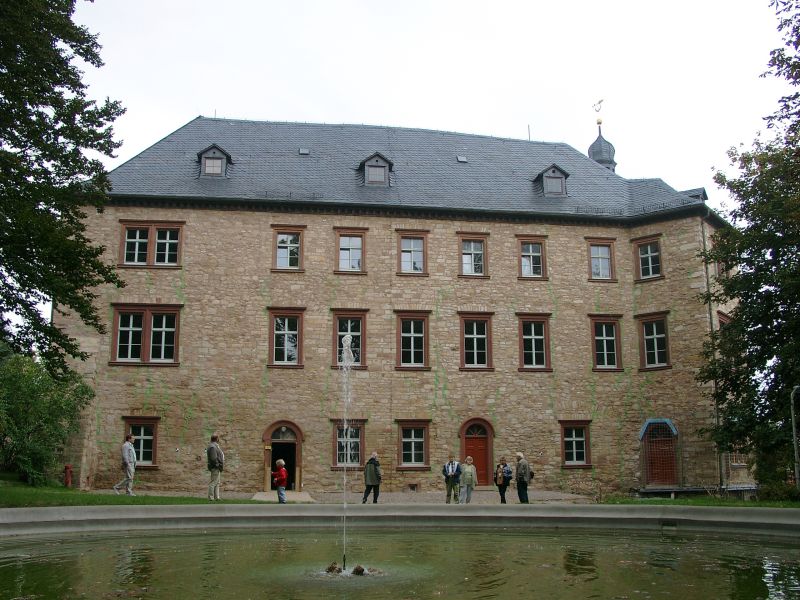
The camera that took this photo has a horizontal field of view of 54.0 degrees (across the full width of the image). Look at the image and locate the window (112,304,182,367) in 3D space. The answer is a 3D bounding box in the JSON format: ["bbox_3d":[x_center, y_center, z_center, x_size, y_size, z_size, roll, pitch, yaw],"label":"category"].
[{"bbox_3d":[-10.596,1.466,32.825,2.961,2.606,0.300,1,-10,-9],"label":"window"}]

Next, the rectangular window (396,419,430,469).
[{"bbox_3d":[0.568,5.933,32.119,1.490,2.040,0.300,2,-12,-8],"label":"rectangular window"}]

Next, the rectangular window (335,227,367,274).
[{"bbox_3d":[-2.069,-2.064,33.330,1.507,2.078,0.300,2,-12,-8],"label":"rectangular window"}]

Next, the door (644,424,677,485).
[{"bbox_3d":[11.500,6.829,34.691,1.546,2.611,0.300,-10,-14,44],"label":"door"}]

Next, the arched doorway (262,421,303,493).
[{"bbox_3d":[-4.628,6.207,31.306,1.632,2.799,0.400,2,-12,-8],"label":"arched doorway"}]

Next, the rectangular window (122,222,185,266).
[{"bbox_3d":[-10.116,-2.265,32.135,2.658,2.025,0.300,2,-12,-8],"label":"rectangular window"}]

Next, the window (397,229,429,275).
[{"bbox_3d":[0.554,-2.013,33.723,1.478,2.081,0.300,2,-12,-8],"label":"window"}]

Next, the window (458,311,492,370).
[{"bbox_3d":[3.420,1.853,34.960,1.716,2.628,0.300,1,-10,-9],"label":"window"}]

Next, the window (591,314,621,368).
[{"bbox_3d":[9.092,1.907,34.633,1.593,2.540,0.250,2,-12,-8],"label":"window"}]

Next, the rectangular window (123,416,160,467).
[{"bbox_3d":[-10.232,5.641,31.141,1.475,1.989,0.250,2,-12,-8],"label":"rectangular window"}]

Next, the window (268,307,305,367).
[{"bbox_3d":[-4.864,1.618,33.699,1.710,2.619,0.300,1,-10,-9],"label":"window"}]

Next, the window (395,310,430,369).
[{"bbox_3d":[0.552,1.710,32.970,1.593,2.551,0.300,2,-12,-8],"label":"window"}]

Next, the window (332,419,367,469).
[{"bbox_3d":[-2.050,5.856,31.732,1.515,2.035,0.300,2,-12,-8],"label":"window"}]

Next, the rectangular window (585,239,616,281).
[{"bbox_3d":[9.409,-1.854,36.565,1.579,2.119,0.300,1,-10,-9],"label":"rectangular window"}]

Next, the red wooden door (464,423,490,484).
[{"bbox_3d":[3.263,6.481,33.072,1.076,2.581,0.120,2,-12,-8],"label":"red wooden door"}]

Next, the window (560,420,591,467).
[{"bbox_3d":[7.398,6.088,33.136,1.432,1.989,0.300,2,-12,-8],"label":"window"}]

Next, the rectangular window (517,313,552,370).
[{"bbox_3d":[5.844,1.839,34.193,1.642,2.552,0.250,2,-12,-8],"label":"rectangular window"}]

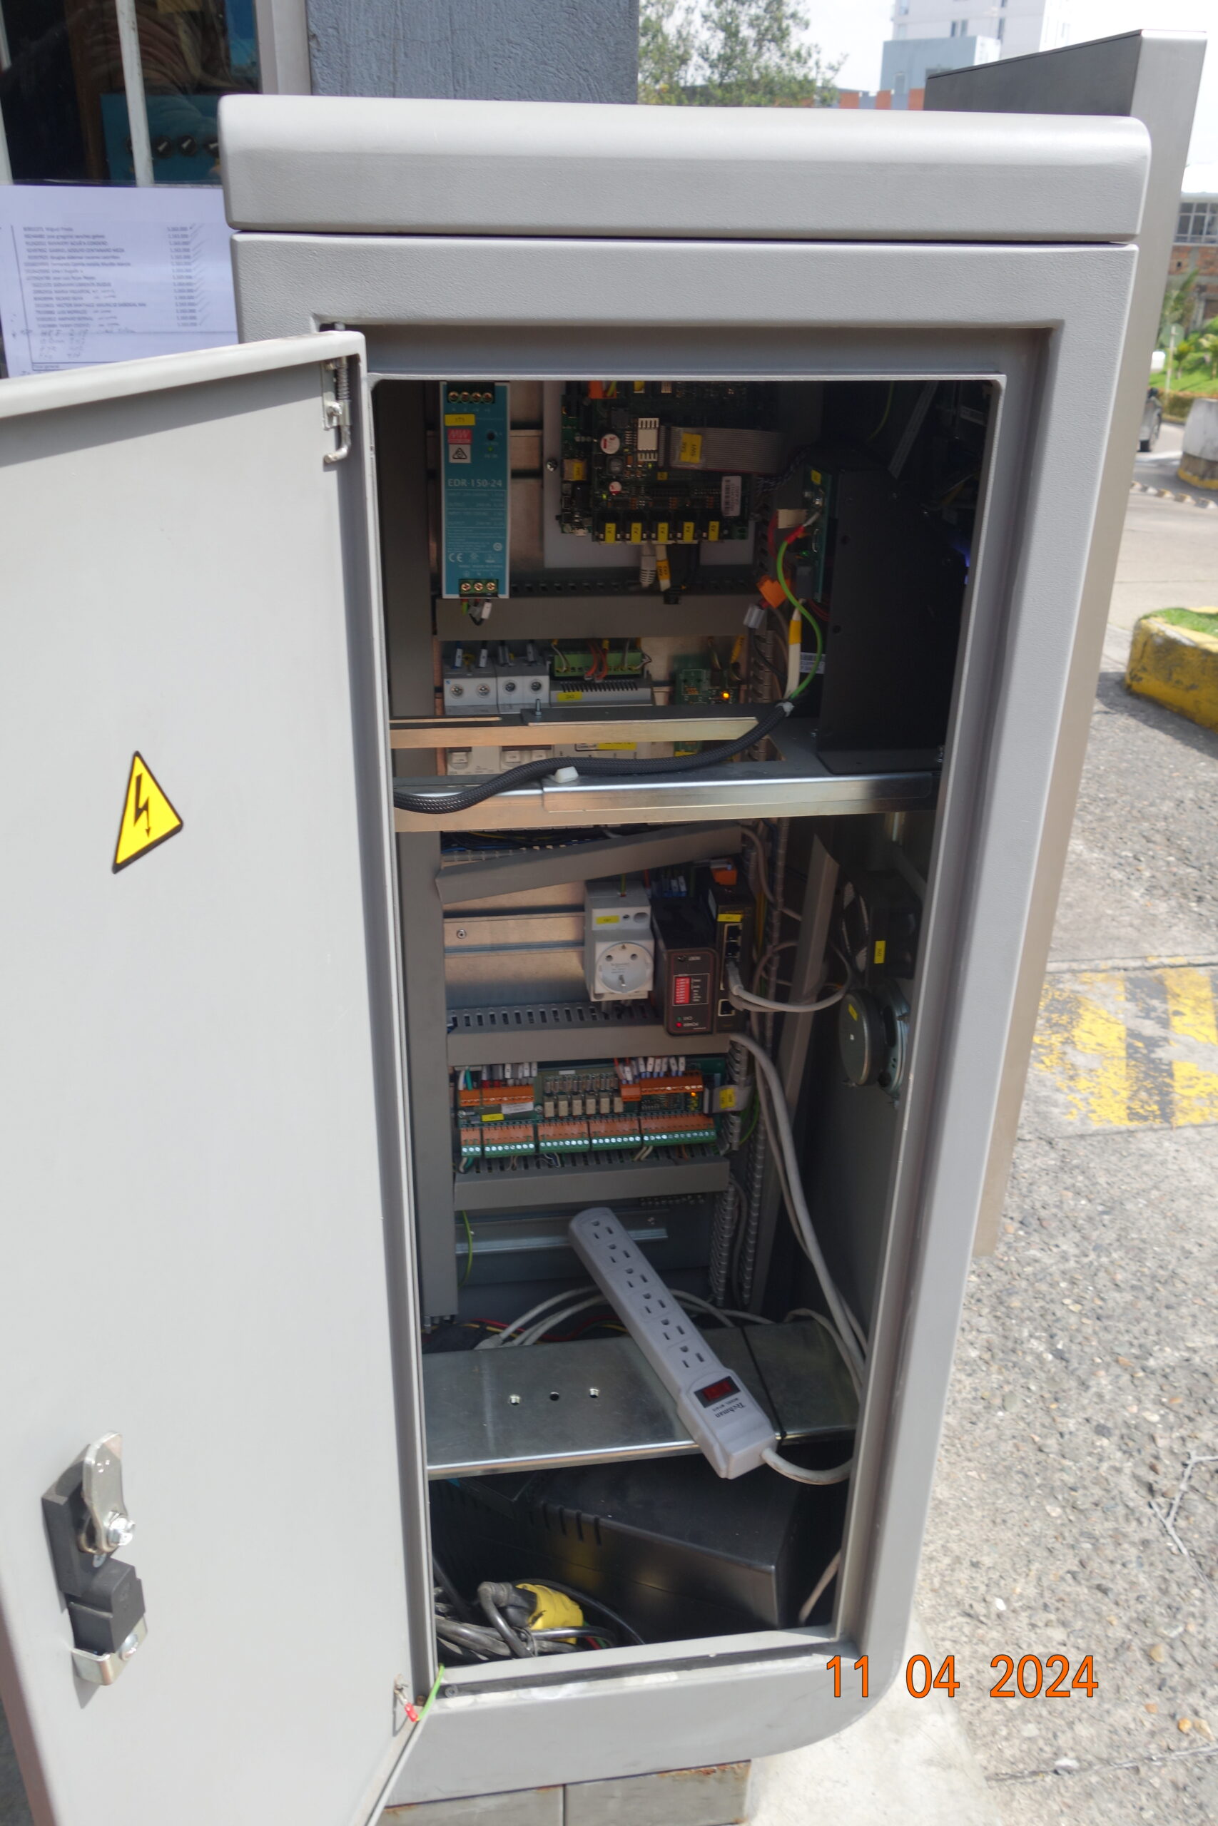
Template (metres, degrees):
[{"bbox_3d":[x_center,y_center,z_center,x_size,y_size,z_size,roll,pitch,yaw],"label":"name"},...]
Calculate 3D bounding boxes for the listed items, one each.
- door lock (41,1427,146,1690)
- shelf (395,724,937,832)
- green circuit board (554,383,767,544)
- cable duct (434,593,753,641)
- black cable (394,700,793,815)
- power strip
[{"bbox_3d":[-0.203,0.257,0.573,0.030,0.128,0.027,10,28,17],"label":"door lock"},{"bbox_3d":[0.017,-0.094,0.875,0.358,0.026,0.146,-2,27,-7],"label":"shelf"},{"bbox_3d":[0.033,-0.303,0.924,0.132,0.120,0.050,-2,27,-7],"label":"green circuit board"},{"bbox_3d":[-0.011,-0.210,0.974,0.213,0.027,0.060,-2,27,-7],"label":"cable duct"},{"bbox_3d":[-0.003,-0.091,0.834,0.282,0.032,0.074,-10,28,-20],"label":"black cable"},{"bbox_3d":[0.042,0.325,1.105,0.047,0.026,0.249,-15,40,-25],"label":"power strip"}]

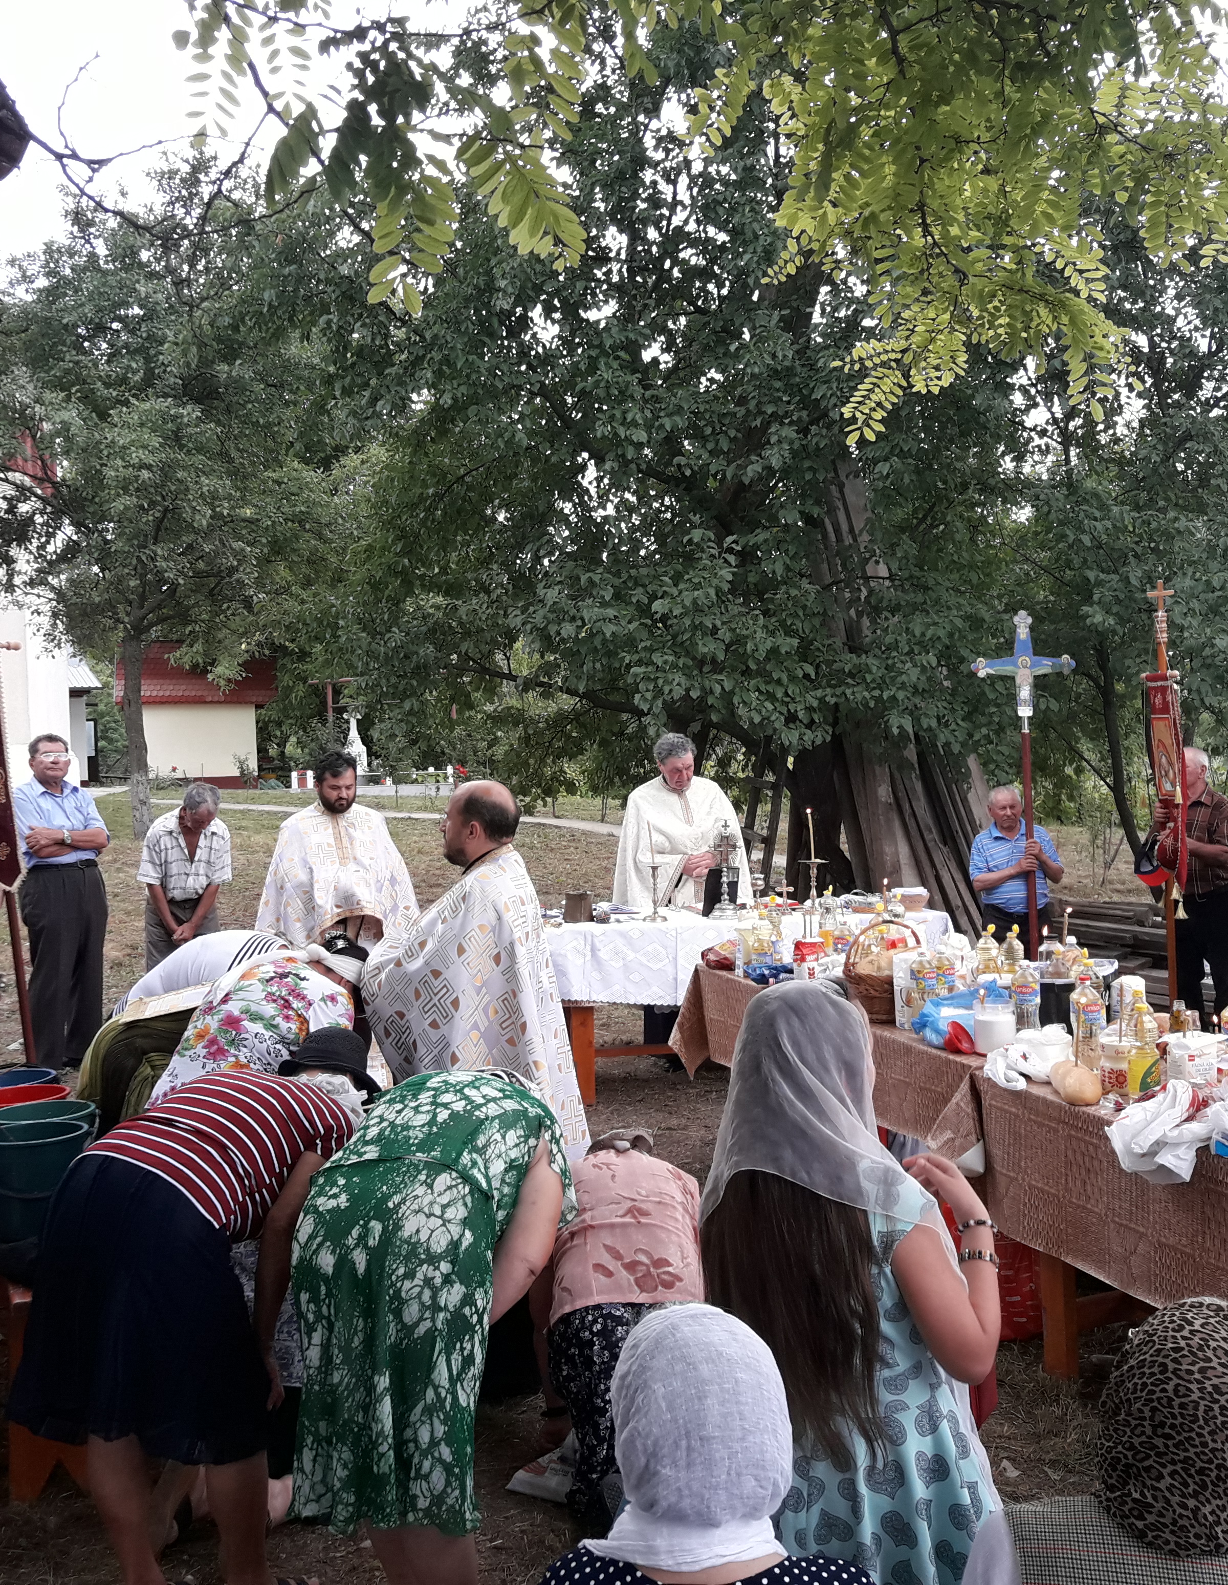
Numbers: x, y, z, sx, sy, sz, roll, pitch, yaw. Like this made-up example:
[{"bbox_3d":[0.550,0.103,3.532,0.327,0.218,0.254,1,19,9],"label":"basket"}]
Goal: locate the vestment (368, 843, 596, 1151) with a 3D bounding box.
[{"bbox_3d":[-0.425,0.760,5.300,0.660,1.200,0.620,0,2,12],"label":"vestment"}]

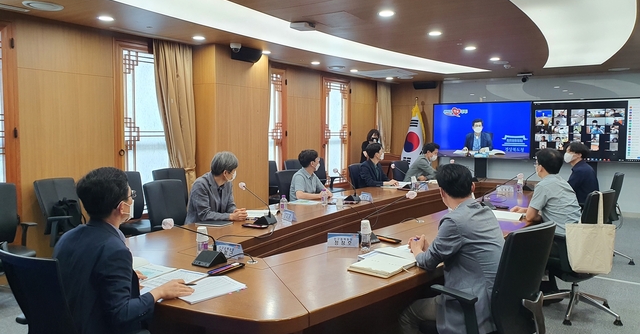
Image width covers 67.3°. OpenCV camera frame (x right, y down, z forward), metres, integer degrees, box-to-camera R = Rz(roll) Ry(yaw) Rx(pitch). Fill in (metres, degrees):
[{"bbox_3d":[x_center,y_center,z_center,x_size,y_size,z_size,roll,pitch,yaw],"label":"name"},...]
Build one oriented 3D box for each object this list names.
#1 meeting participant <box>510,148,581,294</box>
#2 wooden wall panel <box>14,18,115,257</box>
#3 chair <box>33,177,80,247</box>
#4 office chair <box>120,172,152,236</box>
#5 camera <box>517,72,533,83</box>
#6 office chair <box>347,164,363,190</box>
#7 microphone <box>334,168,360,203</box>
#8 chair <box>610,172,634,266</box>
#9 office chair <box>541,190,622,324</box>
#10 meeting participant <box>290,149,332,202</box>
[{"bbox_3d":[1.910,0.516,4.049,0.560,1.340,0.740,-4,6,-43],"label":"meeting participant"},{"bbox_3d":[-2.530,-0.132,4.868,0.060,2.480,0.970,3,5,34],"label":"wooden wall panel"},{"bbox_3d":[-2.290,0.647,4.581,0.660,1.010,0.650,2,5,25],"label":"chair"},{"bbox_3d":[-2.070,0.583,5.515,0.640,1.030,0.640,3,5,34],"label":"office chair"},{"bbox_3d":[4.001,-1.751,9.406,0.280,0.230,0.220,2,4,32],"label":"camera"},{"bbox_3d":[0.797,0.454,7.364,0.640,1.030,0.640,3,5,34],"label":"office chair"},{"bbox_3d":[0.290,0.192,5.229,0.330,0.360,0.140,4,6,40],"label":"microphone"},{"bbox_3d":[3.220,0.575,5.548,0.660,1.010,0.650,3,5,32],"label":"chair"},{"bbox_3d":[2.100,0.694,3.942,0.650,1.010,0.670,-3,5,-37],"label":"office chair"},{"bbox_3d":[-0.038,0.430,5.835,0.750,1.290,0.520,2,5,29],"label":"meeting participant"}]

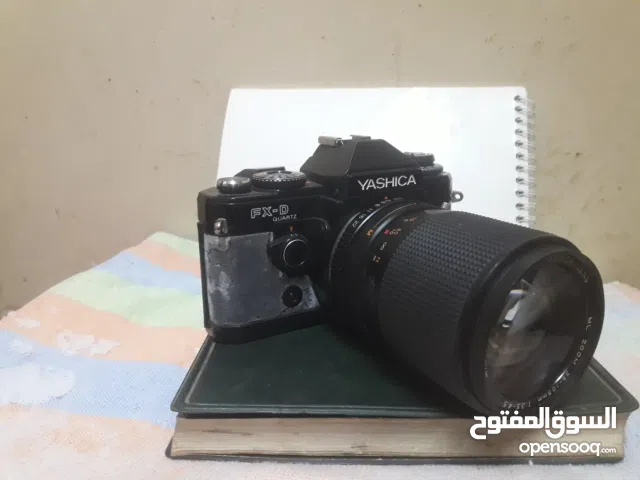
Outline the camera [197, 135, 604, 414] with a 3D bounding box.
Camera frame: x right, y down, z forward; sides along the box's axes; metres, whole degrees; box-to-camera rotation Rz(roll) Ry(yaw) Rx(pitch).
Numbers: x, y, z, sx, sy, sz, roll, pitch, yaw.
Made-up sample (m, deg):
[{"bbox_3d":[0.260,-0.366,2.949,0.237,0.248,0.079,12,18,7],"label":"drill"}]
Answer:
[{"bbox_3d":[0.030,0.005,0.216,0.138,0.087,0.139,-9,18,-27],"label":"camera"}]

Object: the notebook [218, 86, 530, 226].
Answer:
[{"bbox_3d":[0.032,-0.038,0.338,0.210,0.141,0.013,3,-18,11],"label":"notebook"}]

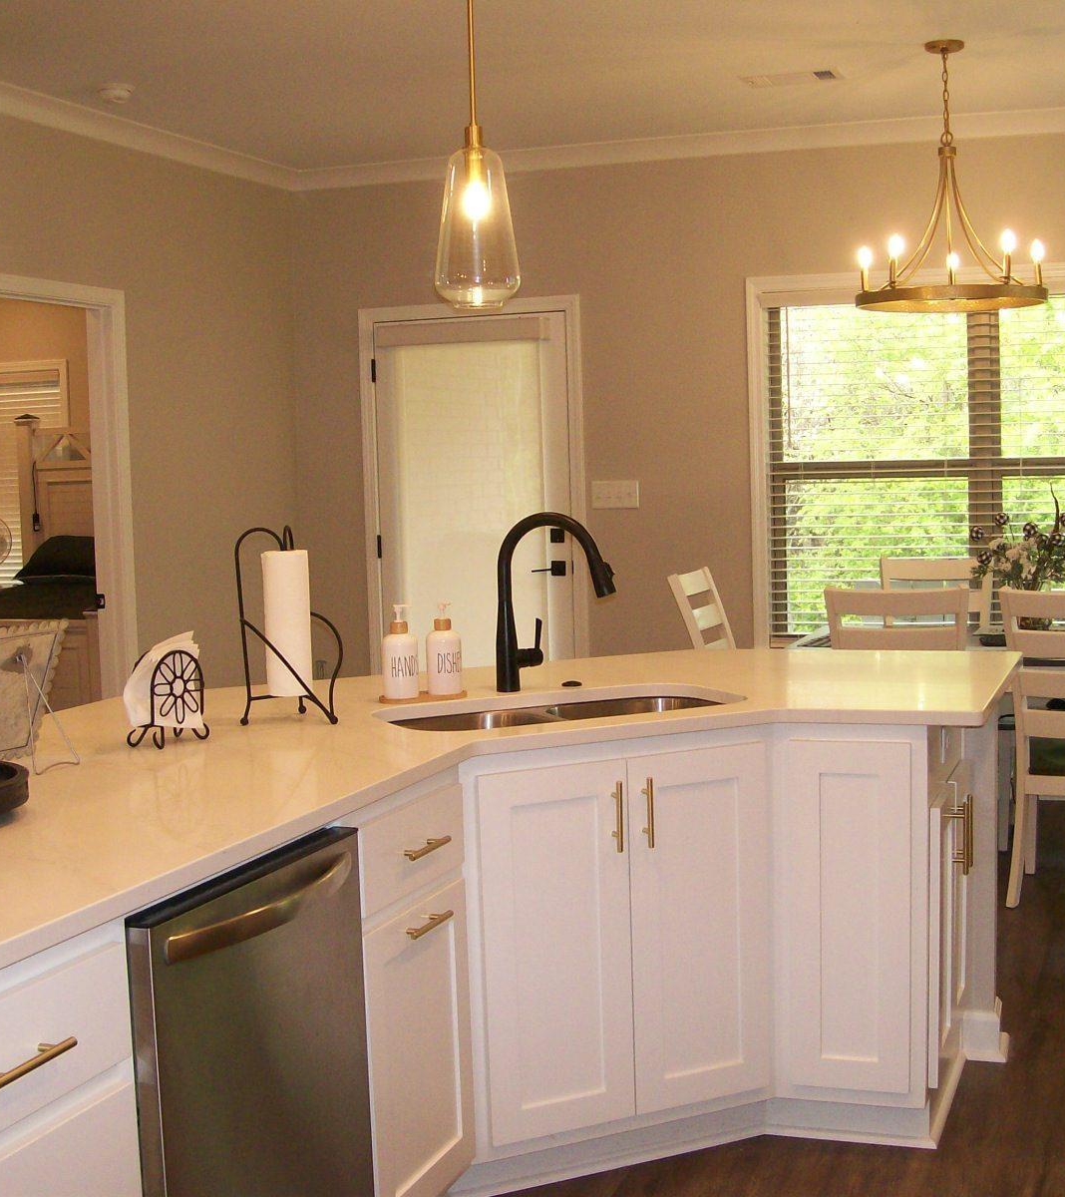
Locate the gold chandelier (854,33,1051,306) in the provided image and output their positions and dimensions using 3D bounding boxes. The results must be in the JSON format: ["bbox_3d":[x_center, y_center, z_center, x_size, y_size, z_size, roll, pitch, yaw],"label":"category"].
[{"bbox_3d":[1.322,-1.342,5.260,0.610,0.870,0.610,0,5,20],"label":"gold chandelier"}]

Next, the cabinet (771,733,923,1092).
[{"bbox_3d":[0.731,0.620,3.609,0.315,0.770,0.580,0,6,19],"label":"cabinet"}]

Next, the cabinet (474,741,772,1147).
[{"bbox_3d":[0.067,0.653,3.509,0.660,0.750,0.580,-4,6,-24],"label":"cabinet"}]

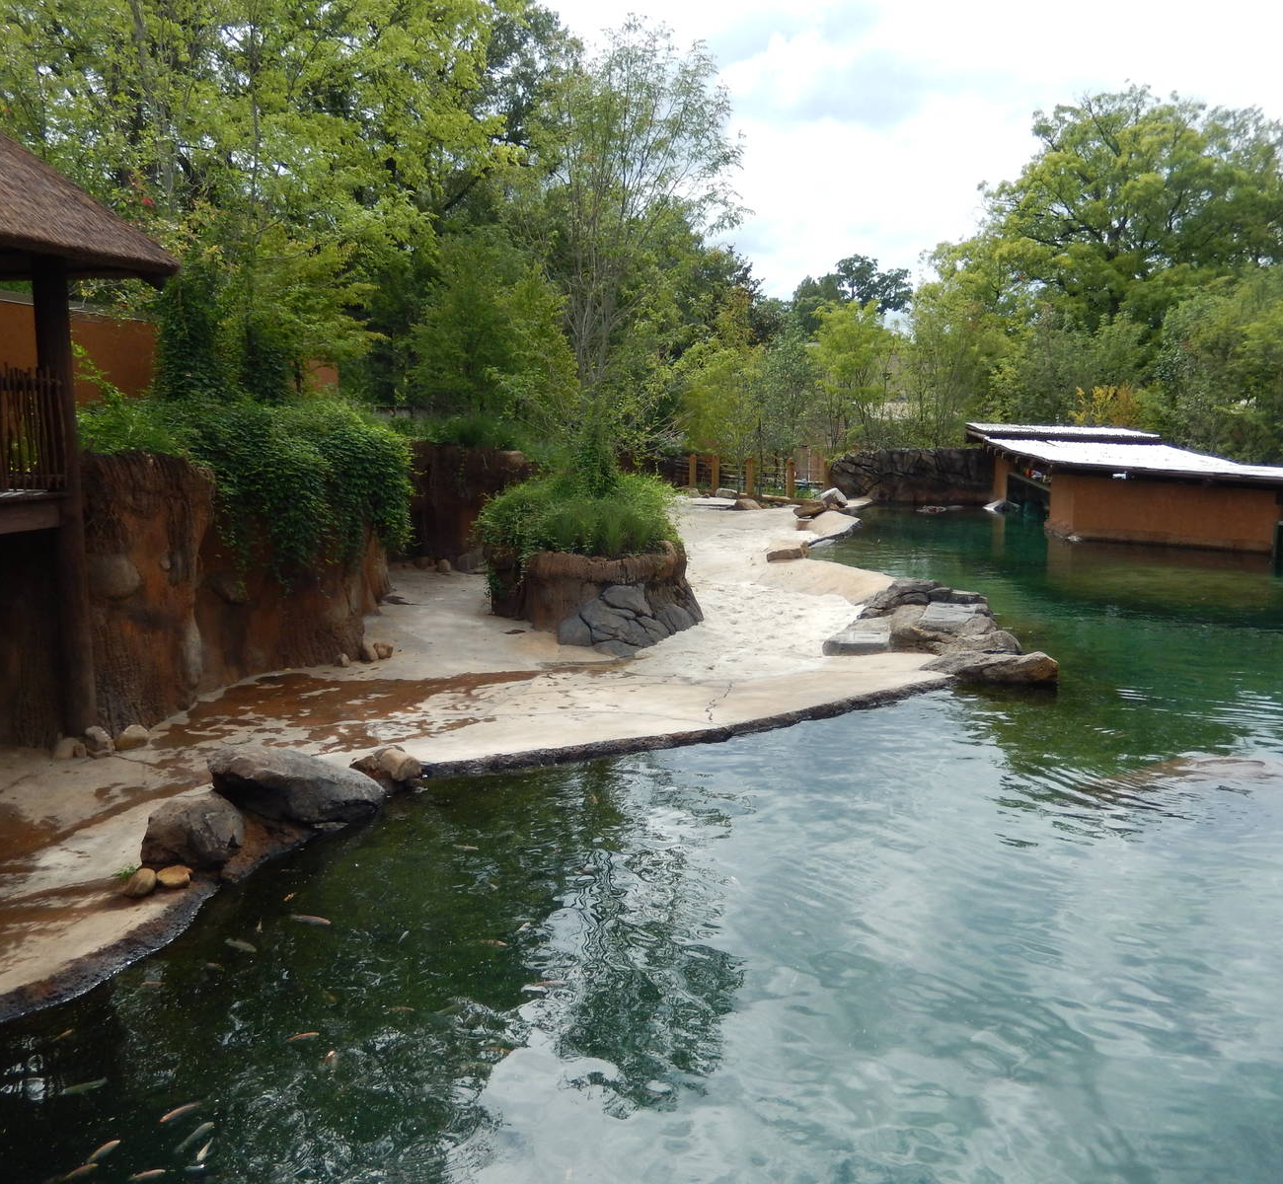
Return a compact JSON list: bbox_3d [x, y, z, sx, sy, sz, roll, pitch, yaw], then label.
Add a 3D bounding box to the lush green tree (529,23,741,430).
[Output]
[{"bbox_3d":[-0.069,-5.448,18.117,3.368,6.964,3.399,0,9,0],"label":"lush green tree"}]

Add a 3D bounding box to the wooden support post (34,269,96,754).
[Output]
[{"bbox_3d":[-5.465,-0.825,10.834,0.300,4.626,0.300,0,9,0],"label":"wooden support post"}]

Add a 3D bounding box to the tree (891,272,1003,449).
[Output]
[{"bbox_3d":[12.145,-8.863,45.003,4.381,7.216,4.326,0,9,0],"label":"tree"}]

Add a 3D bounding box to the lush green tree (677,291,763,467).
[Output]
[{"bbox_3d":[2.855,-7.489,41.570,3.147,6.728,3.193,0,9,0],"label":"lush green tree"}]

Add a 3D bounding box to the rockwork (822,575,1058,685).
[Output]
[{"bbox_3d":[4.068,0.356,16.846,2.987,0.721,5.150,1,9,6],"label":"rockwork"}]

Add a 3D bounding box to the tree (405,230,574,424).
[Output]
[{"bbox_3d":[-3.642,-6.300,27.159,4.083,4.647,3.914,0,9,0],"label":"tree"}]

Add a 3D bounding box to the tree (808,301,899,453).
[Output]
[{"bbox_3d":[8.109,-7.934,43.586,3.442,6.170,3.605,0,9,0],"label":"tree"}]

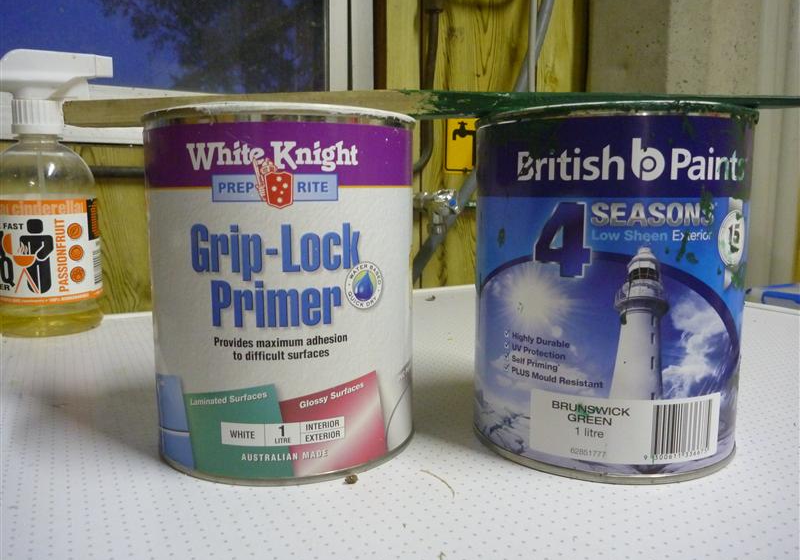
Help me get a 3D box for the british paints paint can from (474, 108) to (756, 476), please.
[{"bbox_3d":[0.086,0.000,0.277,0.108,0.133,0.108,0,7,3],"label":"british paints paint can"}]

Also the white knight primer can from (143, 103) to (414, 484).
[{"bbox_3d":[-0.048,0.001,0.276,0.108,0.133,0.108,0,7,0],"label":"white knight primer can"}]

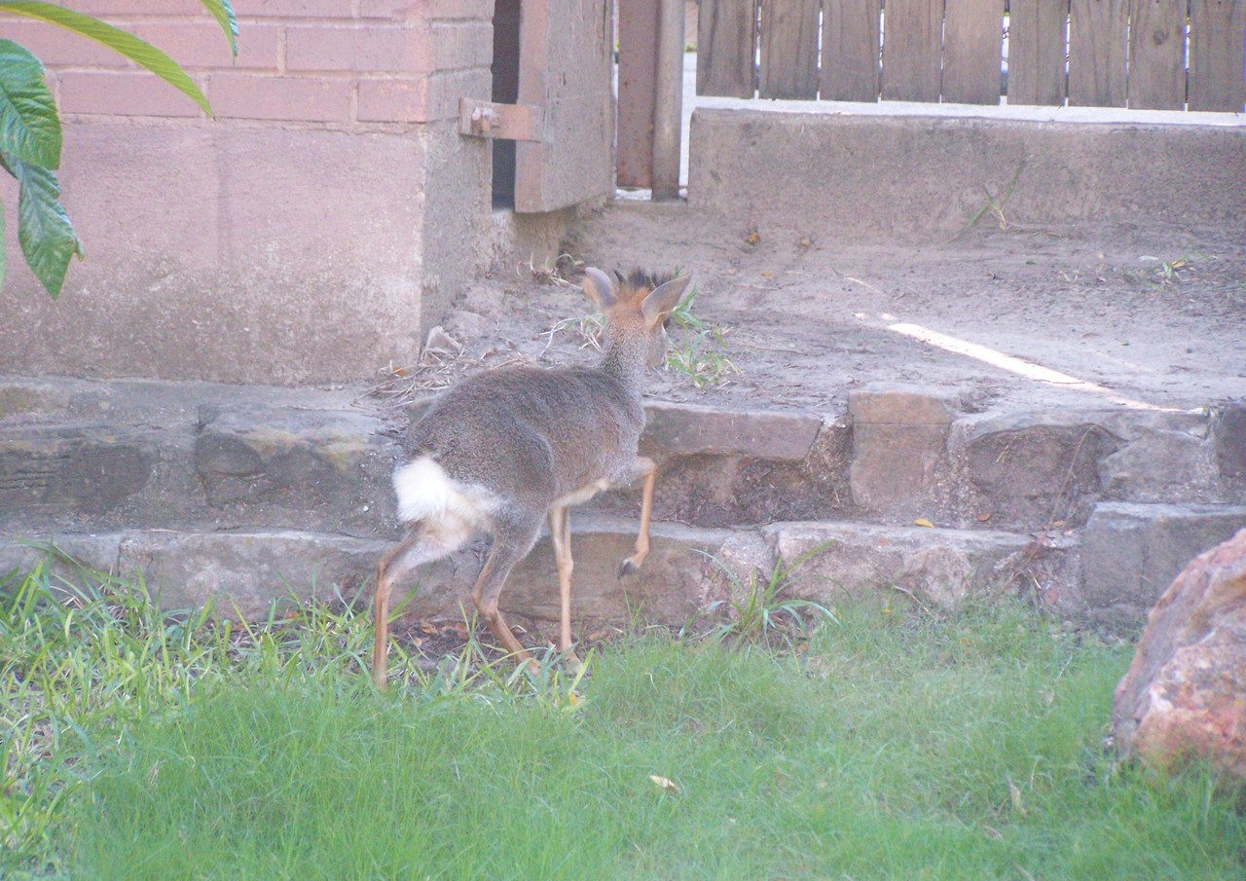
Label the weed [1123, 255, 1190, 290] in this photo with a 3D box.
[{"bbox_3d":[0.836,-0.262,8.950,0.100,0.045,0.090,2,6,0],"label":"weed"}]

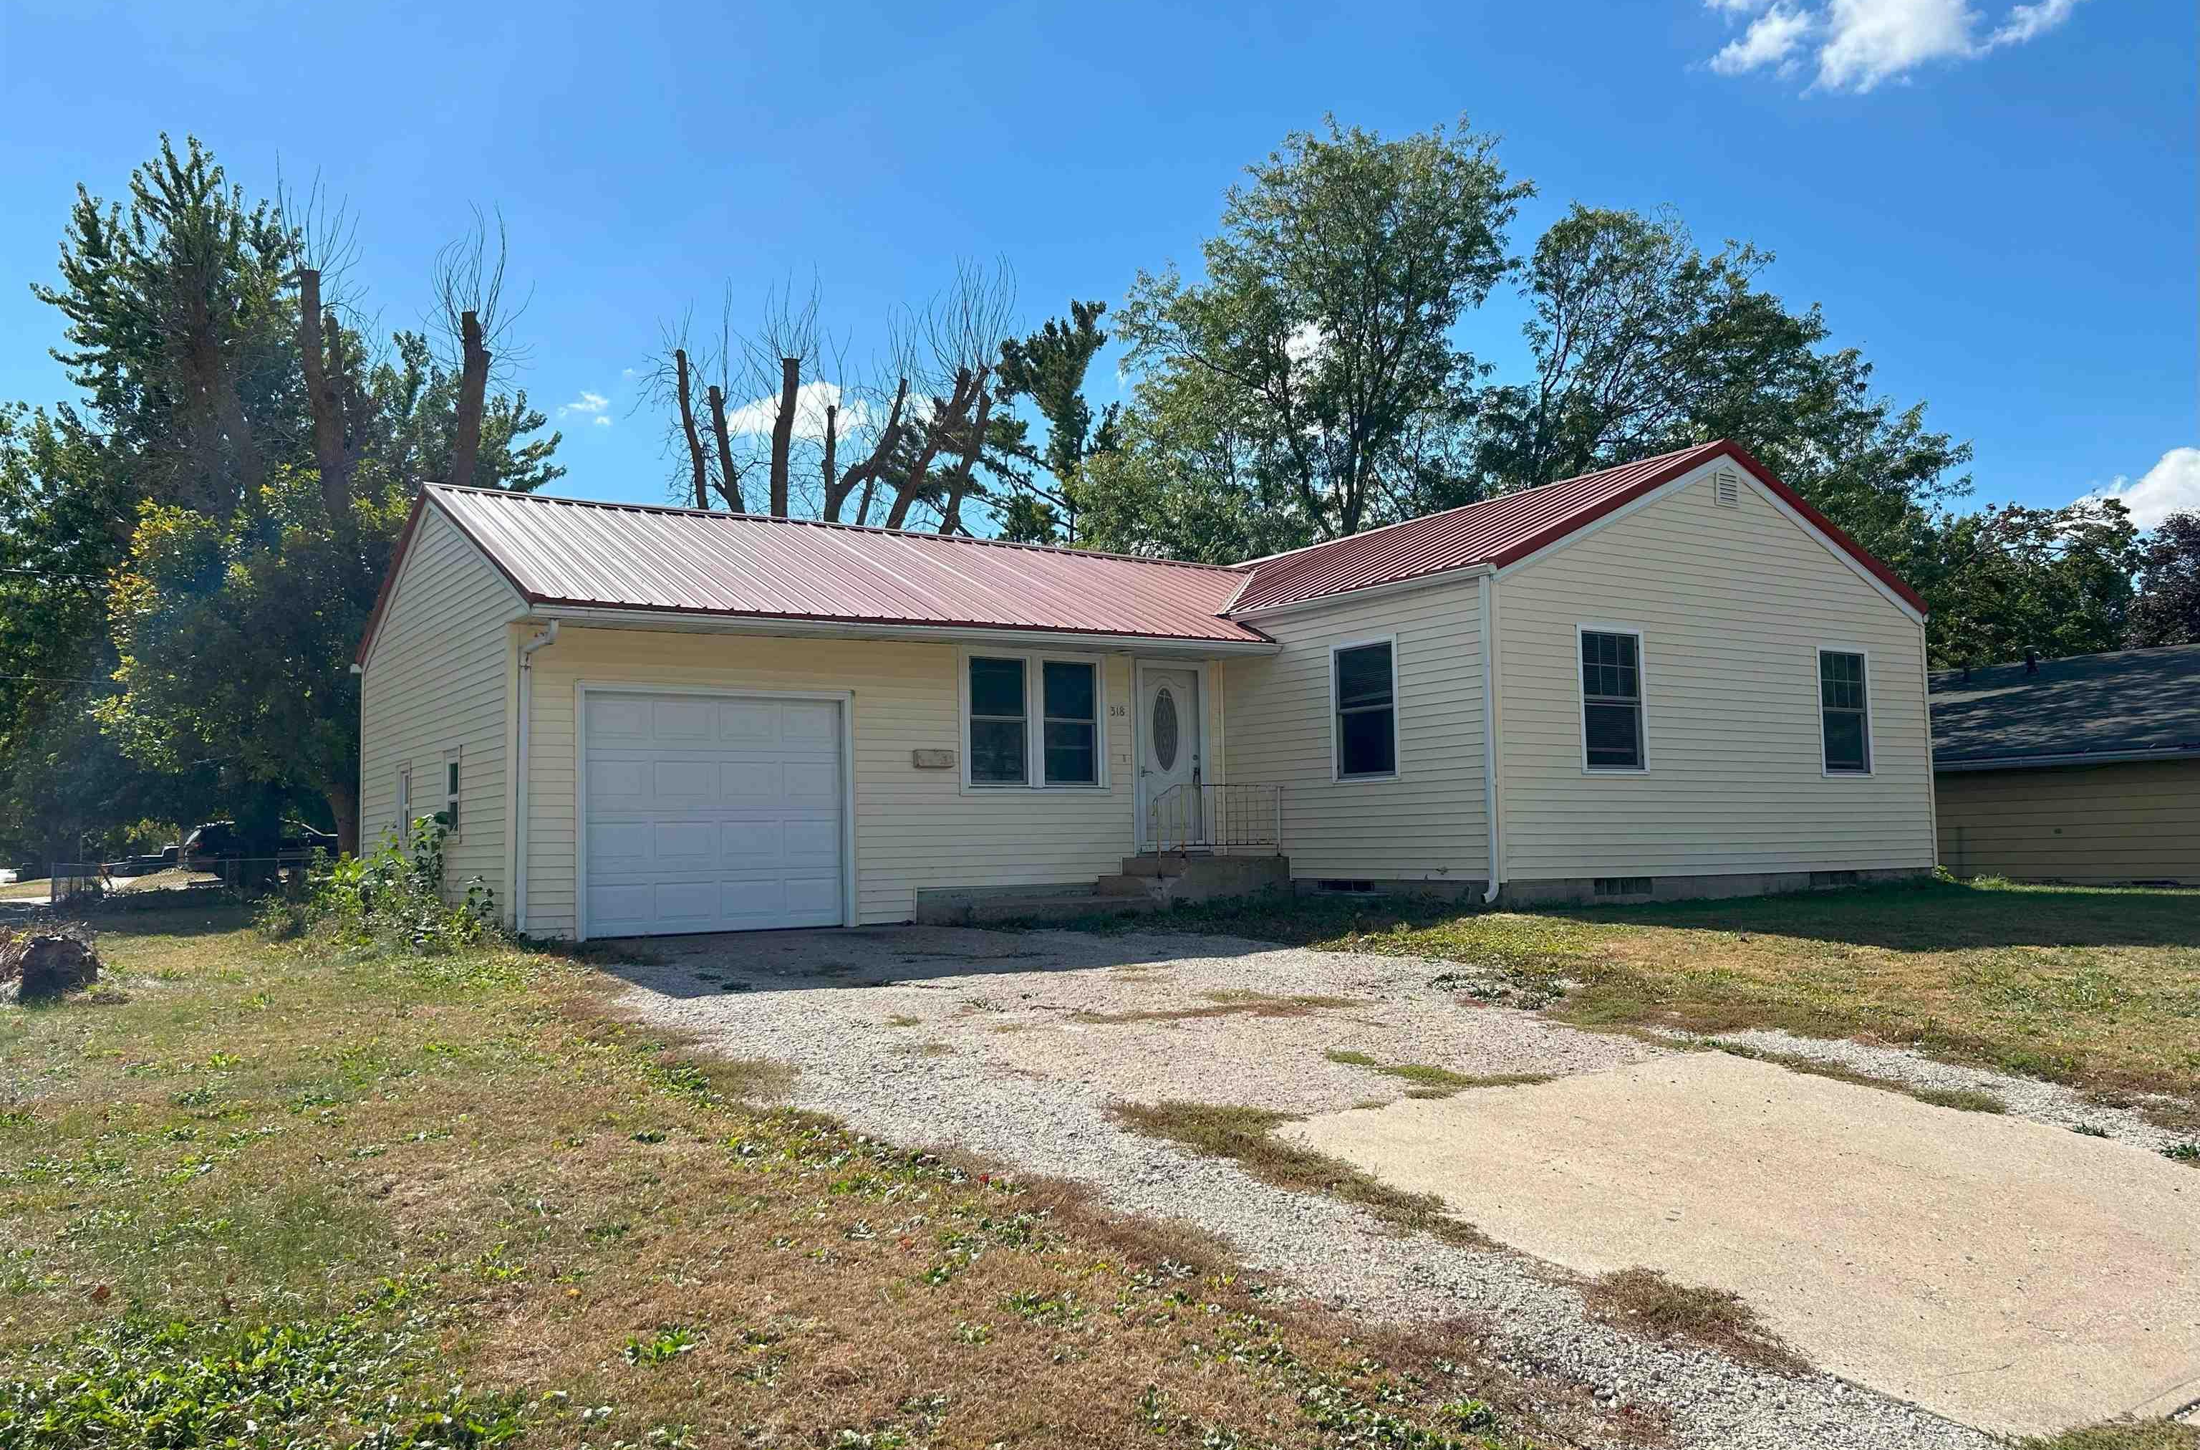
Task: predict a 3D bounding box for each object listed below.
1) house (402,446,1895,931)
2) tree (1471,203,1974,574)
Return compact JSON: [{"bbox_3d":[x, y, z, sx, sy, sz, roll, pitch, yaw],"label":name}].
[{"bbox_3d":[0.471,-0.302,18.568,14.698,4.728,10.283,2,-5,-35],"label":"house"},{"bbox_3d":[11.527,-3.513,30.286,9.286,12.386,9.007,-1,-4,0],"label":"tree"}]

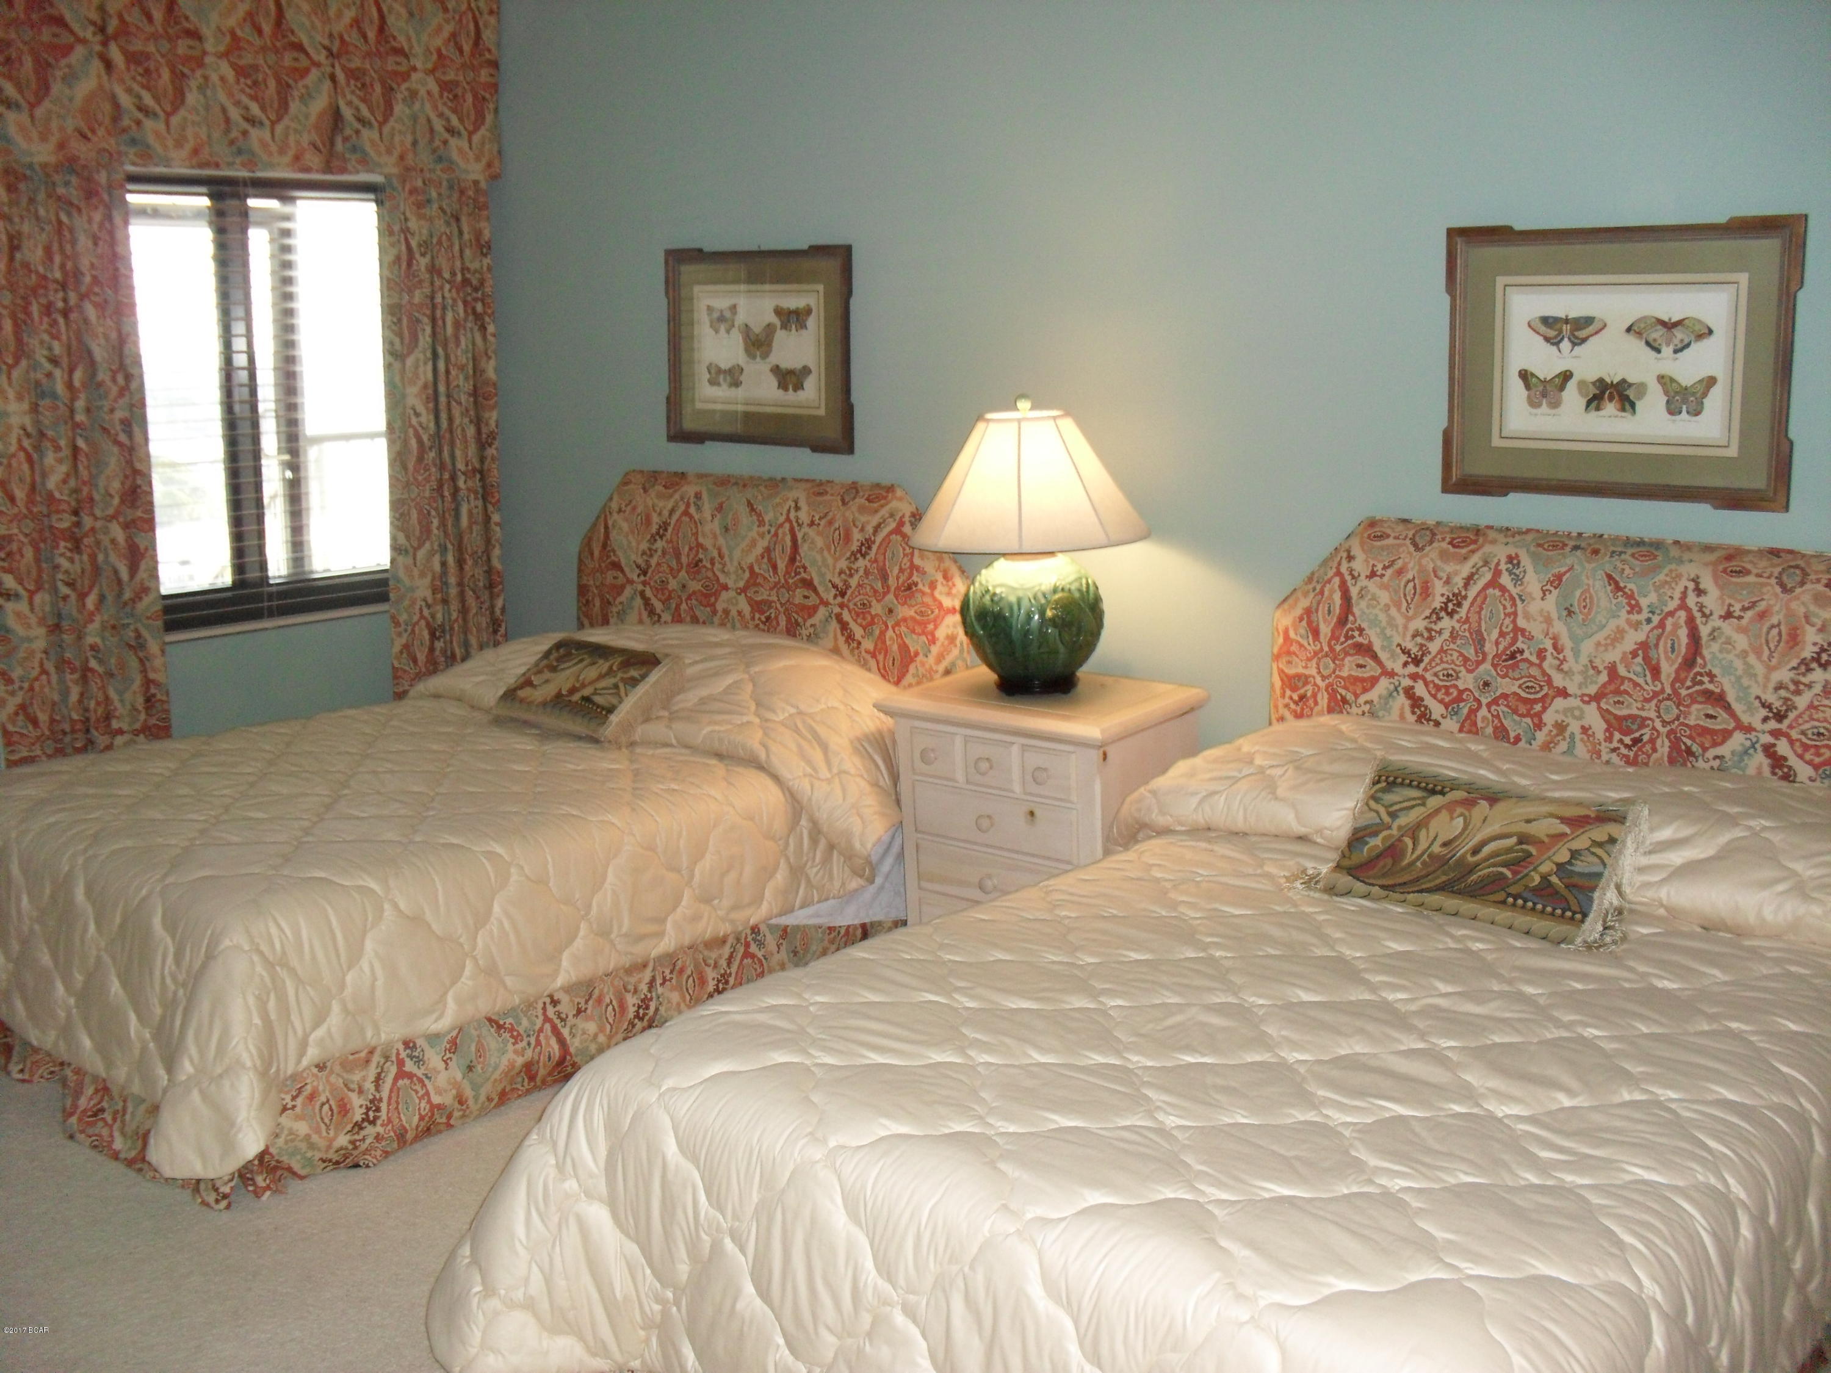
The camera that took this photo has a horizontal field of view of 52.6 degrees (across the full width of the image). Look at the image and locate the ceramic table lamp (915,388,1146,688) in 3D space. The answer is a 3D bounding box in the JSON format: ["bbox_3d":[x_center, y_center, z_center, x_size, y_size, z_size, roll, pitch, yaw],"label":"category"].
[{"bbox_3d":[0.257,-0.318,4.120,0.525,0.650,0.525,0,12,0],"label":"ceramic table lamp"}]

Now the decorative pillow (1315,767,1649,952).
[{"bbox_3d":[0.873,0.253,2.892,0.490,0.250,0.110,11,-24,45],"label":"decorative pillow"}]

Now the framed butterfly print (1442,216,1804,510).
[{"bbox_3d":[1.345,-0.622,3.571,0.675,0.530,0.030,9,15,38],"label":"framed butterfly print"}]

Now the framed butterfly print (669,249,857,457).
[{"bbox_3d":[-0.423,-0.908,4.979,0.685,0.530,0.030,9,15,38],"label":"framed butterfly print"}]

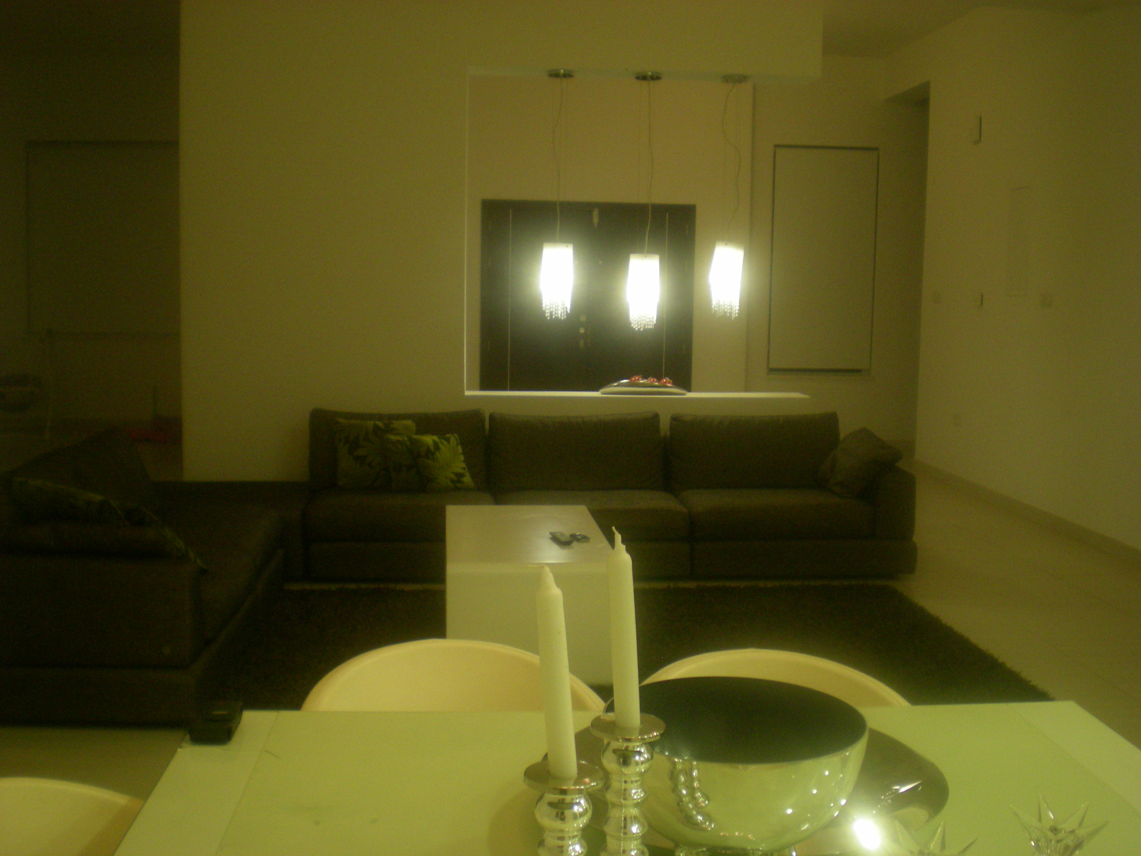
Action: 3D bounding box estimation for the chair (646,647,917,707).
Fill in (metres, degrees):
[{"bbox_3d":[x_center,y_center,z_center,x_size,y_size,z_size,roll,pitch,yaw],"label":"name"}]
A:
[{"bbox_3d":[0.358,0.847,2.200,0.570,0.790,0.550,1,7,-3],"label":"chair"}]

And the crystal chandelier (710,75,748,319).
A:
[{"bbox_3d":[0.883,-1.290,6.973,0.200,1.337,0.180,0,7,-5],"label":"crystal chandelier"}]

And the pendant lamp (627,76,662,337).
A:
[{"bbox_3d":[0.412,-1.257,6.938,0.185,1.404,0.180,0,7,-5],"label":"pendant lamp"}]

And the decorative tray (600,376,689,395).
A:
[{"bbox_3d":[0.412,-0.234,7.055,0.480,0.095,0.200,0,7,-5],"label":"decorative tray"}]

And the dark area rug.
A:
[{"bbox_3d":[0.182,0.874,5.060,3.050,0.030,2.050,0,7,-5],"label":"dark area rug"}]

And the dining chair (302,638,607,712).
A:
[{"bbox_3d":[-0.215,0.837,2.210,0.570,0.790,0.550,0,7,-10],"label":"dining chair"}]

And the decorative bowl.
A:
[{"bbox_3d":[0.203,0.456,1.573,0.315,0.190,0.315,1,7,0],"label":"decorative bowl"}]

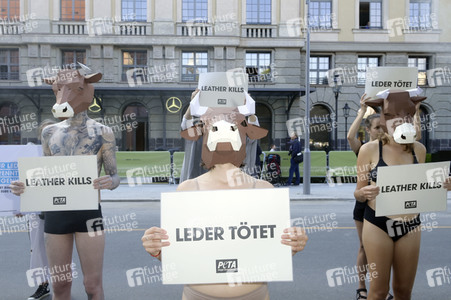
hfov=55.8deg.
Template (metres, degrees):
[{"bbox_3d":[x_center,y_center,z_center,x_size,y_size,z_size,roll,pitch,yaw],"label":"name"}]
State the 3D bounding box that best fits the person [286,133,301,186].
[{"bbox_3d":[2.220,0.300,13.900,0.460,1.750,0.520,0,0,-6],"label":"person"}]

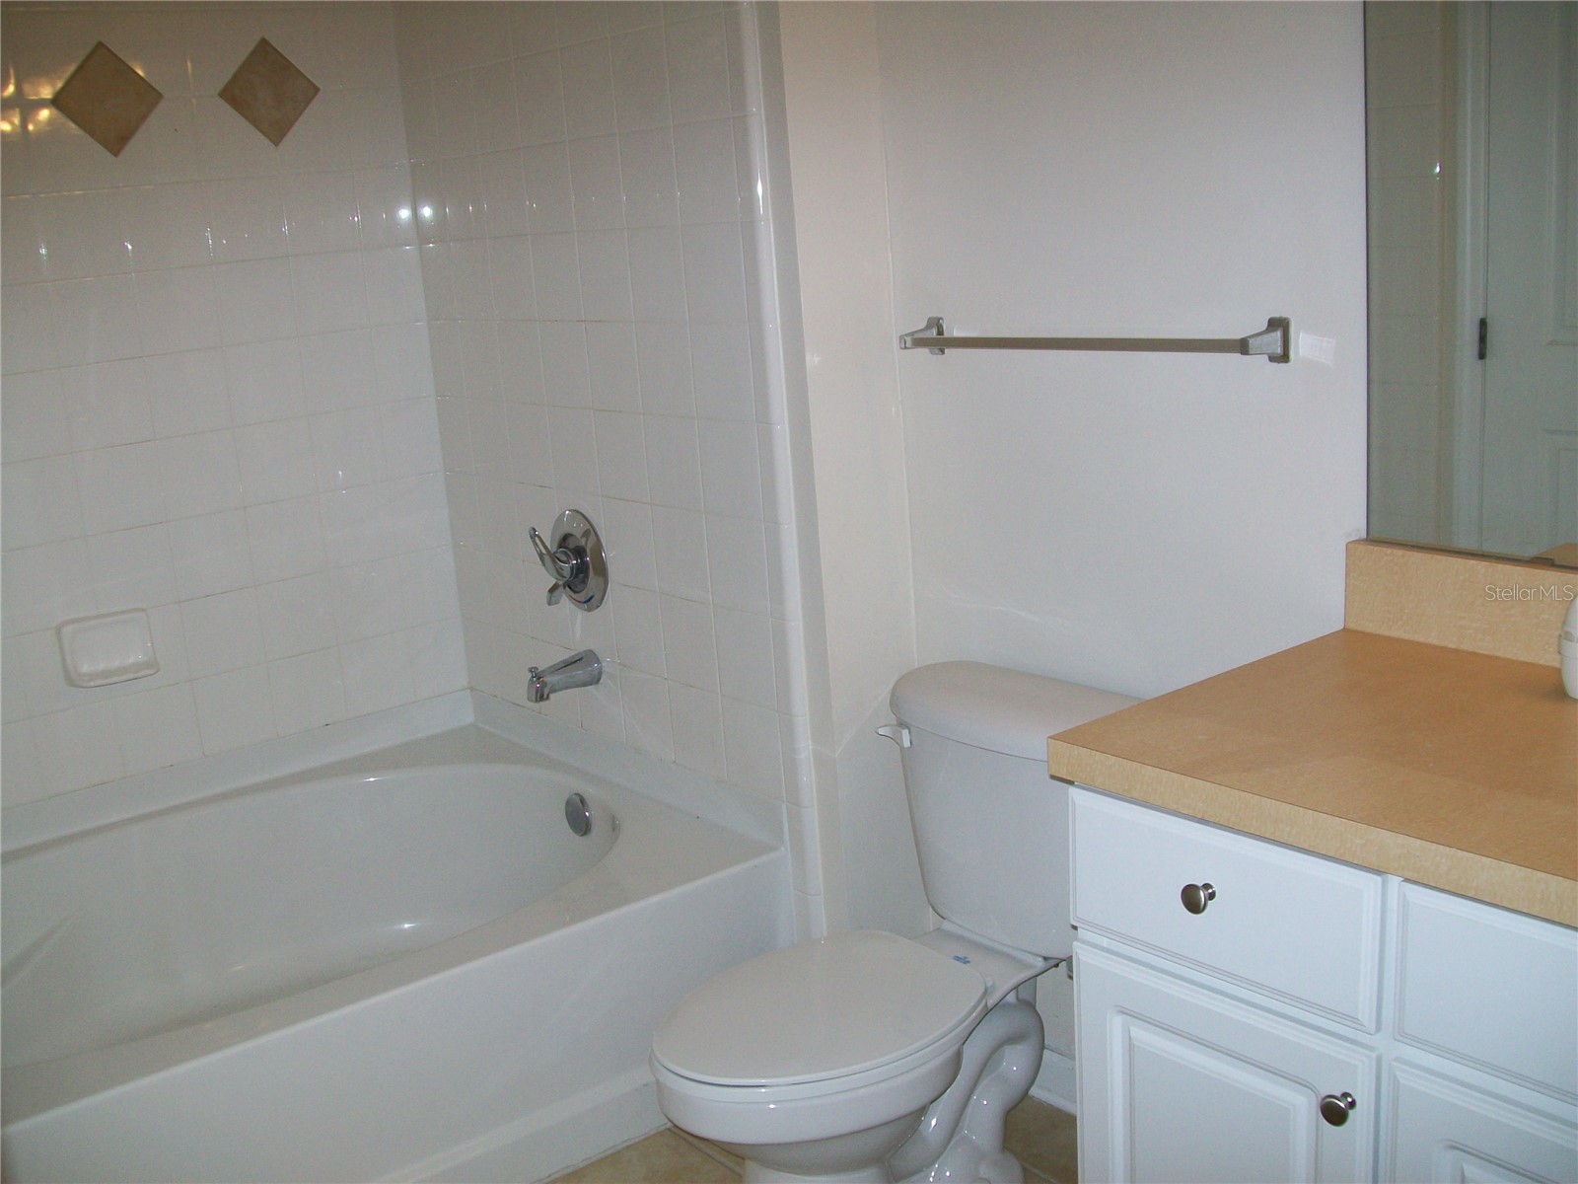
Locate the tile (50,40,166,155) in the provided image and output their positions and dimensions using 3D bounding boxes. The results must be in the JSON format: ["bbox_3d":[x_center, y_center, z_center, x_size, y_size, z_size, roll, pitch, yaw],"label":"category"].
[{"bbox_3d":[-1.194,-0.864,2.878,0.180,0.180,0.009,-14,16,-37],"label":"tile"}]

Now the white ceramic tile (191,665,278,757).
[{"bbox_3d":[-1.067,0.226,3.161,0.152,0.152,0.010,-15,17,-38],"label":"white ceramic tile"}]

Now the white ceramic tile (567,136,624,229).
[{"bbox_3d":[-0.315,-0.675,2.717,0.010,0.152,0.152,-15,17,-37],"label":"white ceramic tile"}]

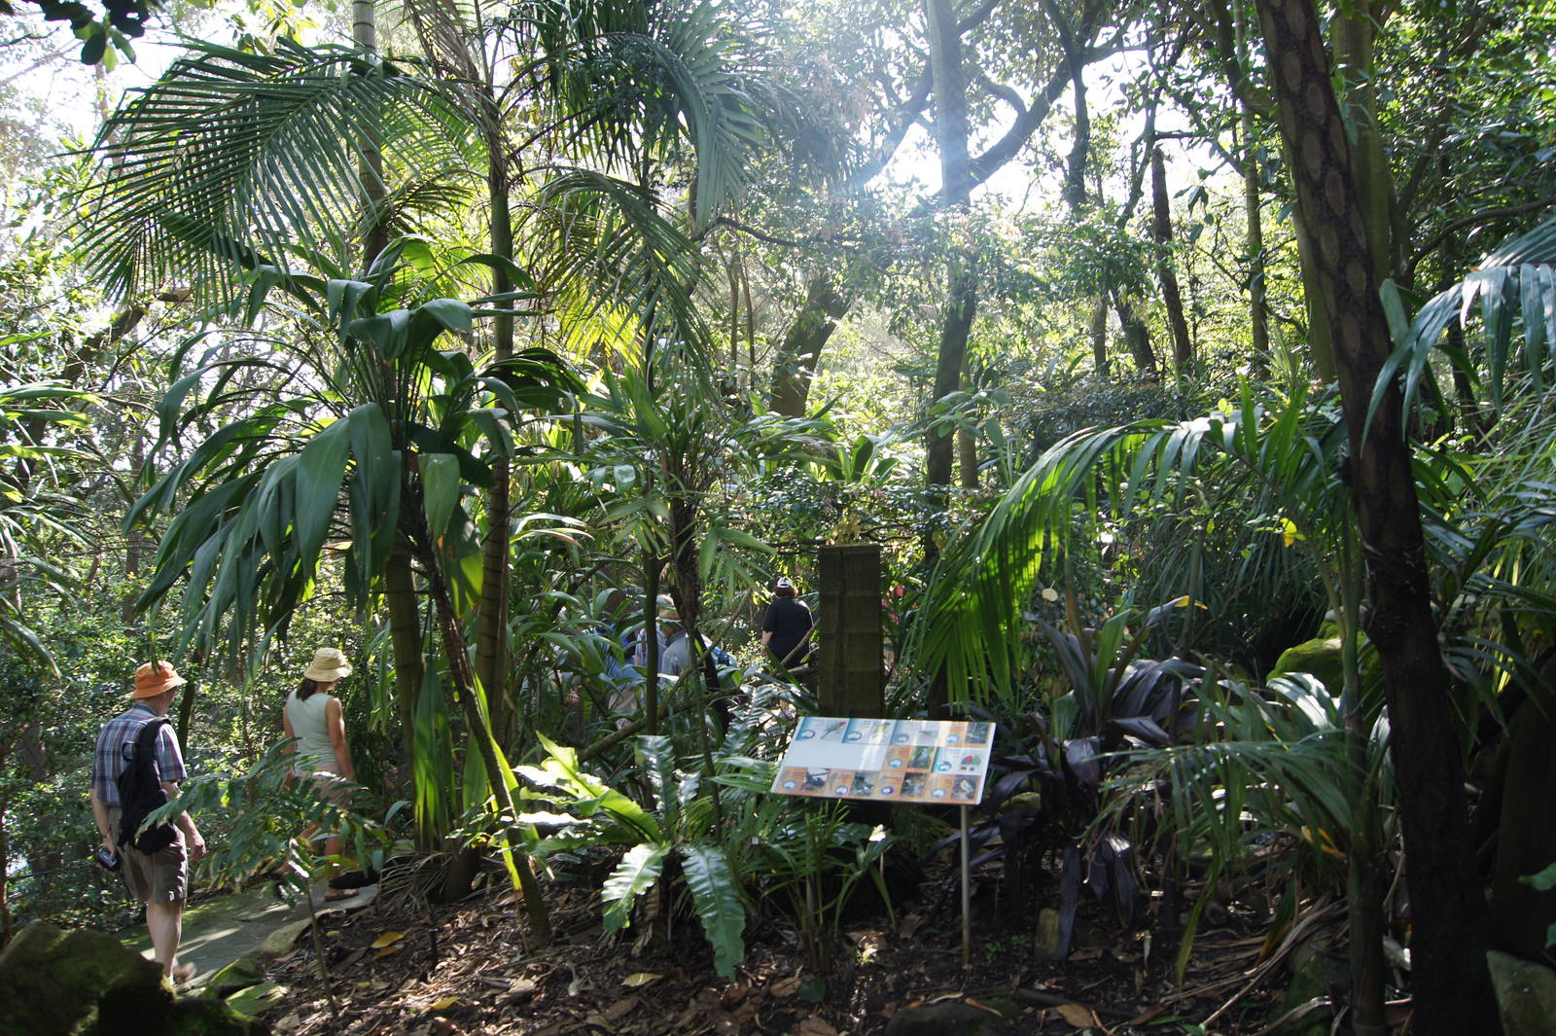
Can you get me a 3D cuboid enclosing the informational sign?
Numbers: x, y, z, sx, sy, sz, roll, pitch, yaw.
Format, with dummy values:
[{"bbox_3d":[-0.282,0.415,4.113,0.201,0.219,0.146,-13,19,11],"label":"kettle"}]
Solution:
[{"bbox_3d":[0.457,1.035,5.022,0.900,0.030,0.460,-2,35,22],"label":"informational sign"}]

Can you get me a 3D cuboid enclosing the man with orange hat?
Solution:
[{"bbox_3d":[-3.495,1.673,6.444,0.540,1.770,0.400,-1,-6,8],"label":"man with orange hat"}]

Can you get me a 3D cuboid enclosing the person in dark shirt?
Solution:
[{"bbox_3d":[0.094,1.430,11.919,0.560,1.680,0.360,0,-6,3],"label":"person in dark shirt"}]

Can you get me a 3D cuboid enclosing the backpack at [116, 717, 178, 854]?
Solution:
[{"bbox_3d":[-3.416,1.447,6.314,0.290,0.680,0.210,-1,-6,10],"label":"backpack"}]

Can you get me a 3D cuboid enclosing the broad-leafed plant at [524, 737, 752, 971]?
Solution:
[{"bbox_3d":[-0.603,1.383,4.800,0.900,0.880,0.860,0,-6,0],"label":"broad-leafed plant"}]

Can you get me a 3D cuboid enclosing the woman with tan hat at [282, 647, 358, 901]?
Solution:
[{"bbox_3d":[-3.058,1.705,7.795,0.440,1.670,0.440,-2,-6,22],"label":"woman with tan hat"}]

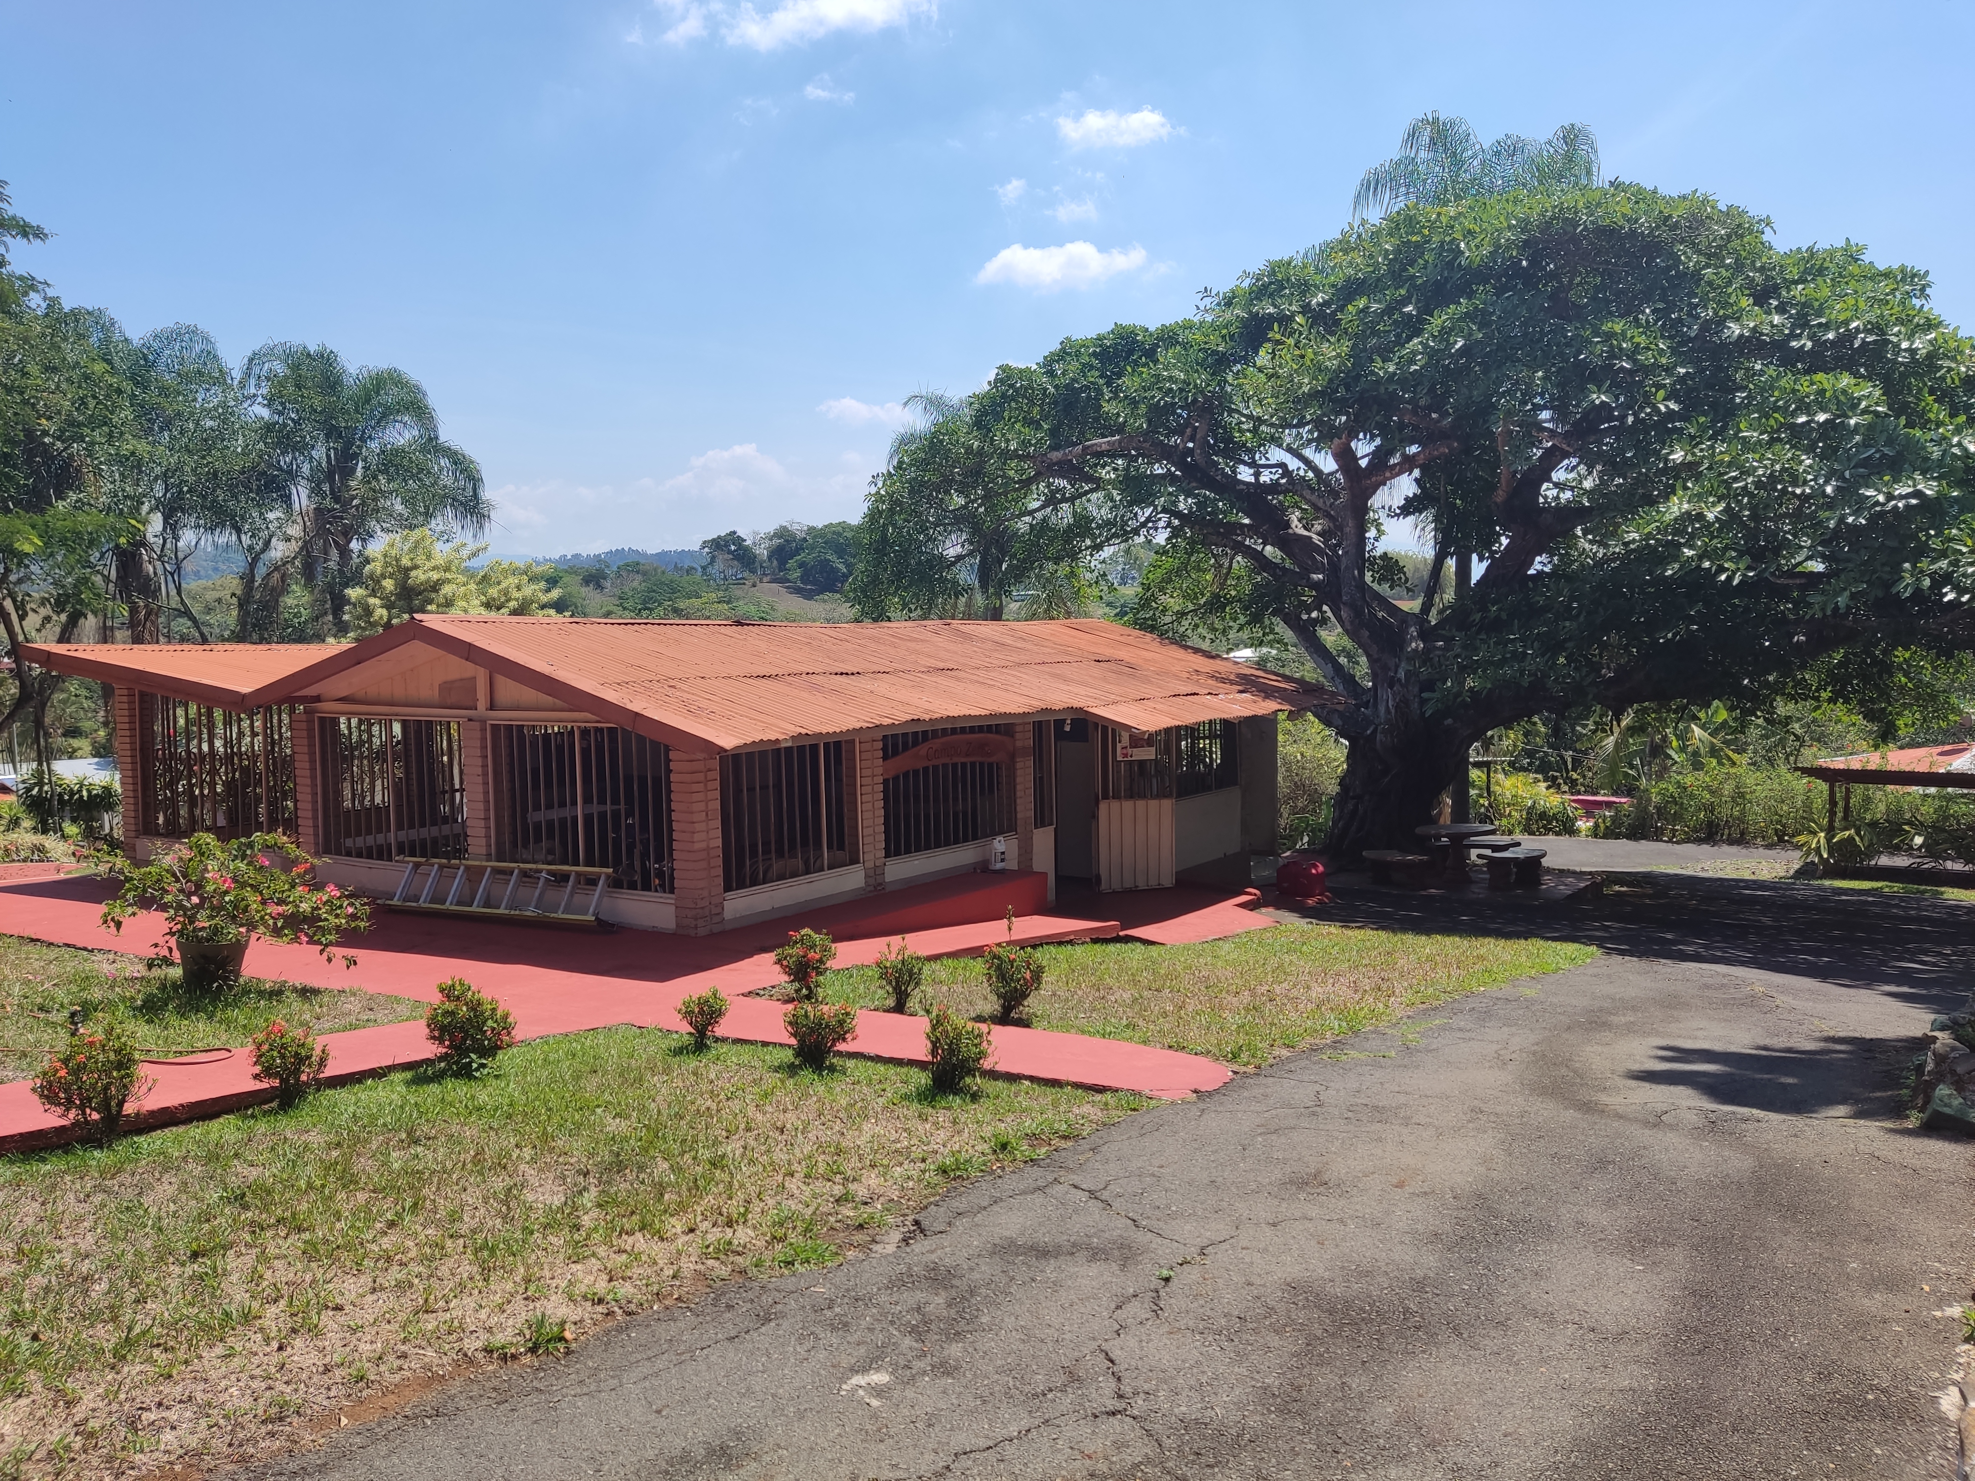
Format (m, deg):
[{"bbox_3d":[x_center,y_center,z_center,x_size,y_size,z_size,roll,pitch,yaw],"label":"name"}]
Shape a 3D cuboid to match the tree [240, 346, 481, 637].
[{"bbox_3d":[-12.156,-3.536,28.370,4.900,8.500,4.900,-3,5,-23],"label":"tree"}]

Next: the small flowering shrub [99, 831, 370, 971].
[{"bbox_3d":[-5.326,1.142,10.100,1.800,0.920,1.450,-4,6,-28],"label":"small flowering shrub"}]

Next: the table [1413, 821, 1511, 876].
[{"bbox_3d":[6.423,1.550,19.500,1.120,0.740,1.120,1,5,18],"label":"table"}]

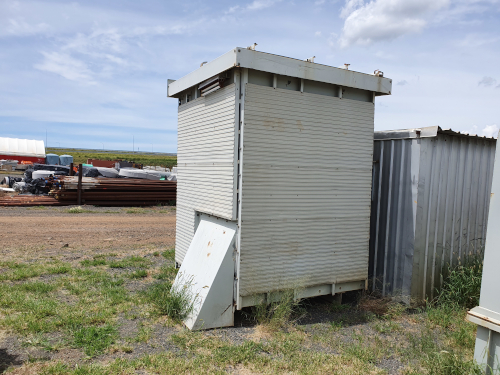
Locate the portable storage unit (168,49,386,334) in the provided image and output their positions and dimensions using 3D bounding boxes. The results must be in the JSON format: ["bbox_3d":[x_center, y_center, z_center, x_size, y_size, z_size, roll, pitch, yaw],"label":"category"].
[{"bbox_3d":[0.151,-0.033,5.103,2.530,2.880,2.065,0,4,-30],"label":"portable storage unit"}]

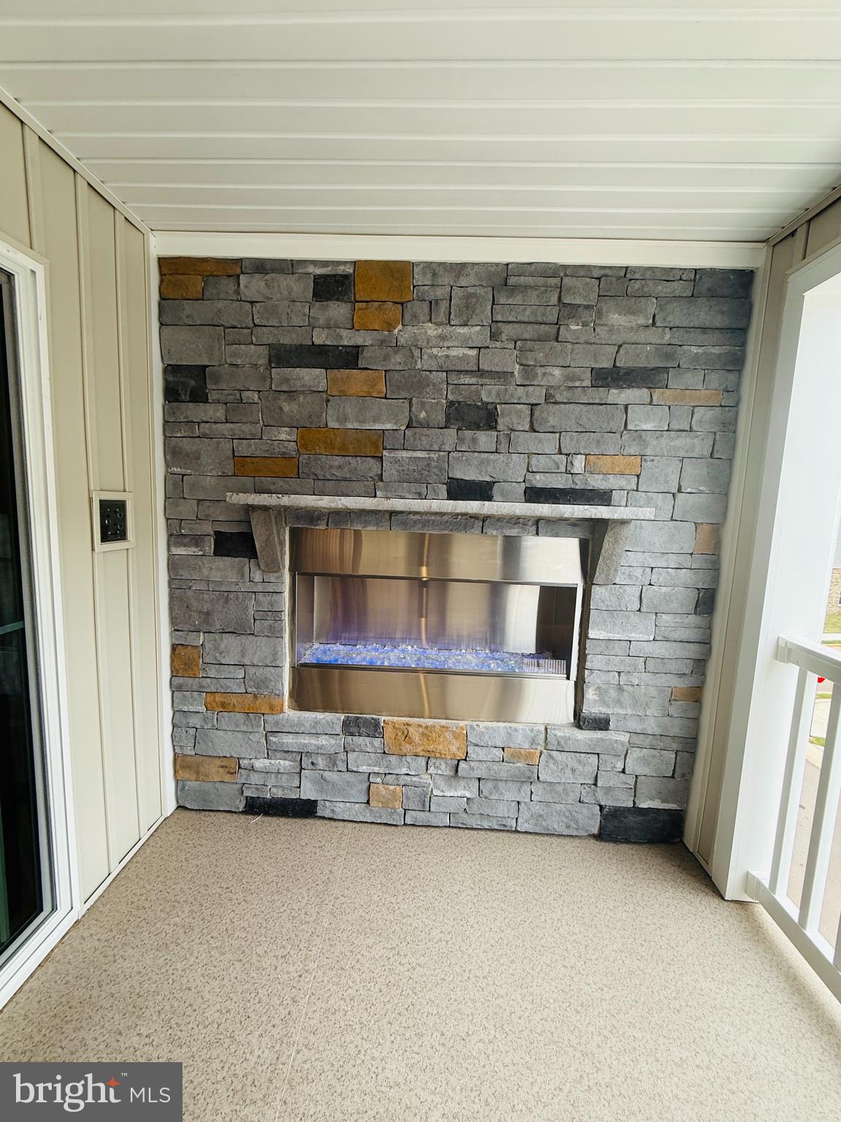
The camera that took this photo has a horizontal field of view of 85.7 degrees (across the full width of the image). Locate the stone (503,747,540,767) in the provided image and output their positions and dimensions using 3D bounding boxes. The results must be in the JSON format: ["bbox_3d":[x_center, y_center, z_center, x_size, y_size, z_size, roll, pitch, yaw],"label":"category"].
[{"bbox_3d":[0.435,0.835,1.974,0.149,0.067,0.070,2,7,2],"label":"stone"}]

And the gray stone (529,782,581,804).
[{"bbox_3d":[0.583,0.993,1.979,0.211,0.086,0.070,2,7,2],"label":"gray stone"}]

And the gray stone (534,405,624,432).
[{"bbox_3d":[0.617,-0.559,1.791,0.355,0.102,0.055,2,7,2],"label":"gray stone"}]

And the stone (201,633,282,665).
[{"bbox_3d":[-0.765,0.384,1.974,0.350,0.132,0.060,2,7,2],"label":"stone"}]

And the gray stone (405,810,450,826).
[{"bbox_3d":[0.031,1.131,2.027,0.196,0.063,0.070,2,7,2],"label":"gray stone"}]

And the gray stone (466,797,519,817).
[{"bbox_3d":[0.314,1.067,2.000,0.225,0.073,0.070,2,7,2],"label":"gray stone"}]

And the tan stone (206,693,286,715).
[{"bbox_3d":[-0.770,0.620,2.015,0.353,0.078,0.060,2,6,2],"label":"tan stone"}]

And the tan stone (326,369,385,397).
[{"bbox_3d":[-0.252,-0.705,1.823,0.231,0.103,0.070,2,7,2],"label":"tan stone"}]

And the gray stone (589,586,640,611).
[{"bbox_3d":[0.803,0.151,1.881,0.202,0.101,0.060,2,7,2],"label":"gray stone"}]

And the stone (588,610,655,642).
[{"bbox_3d":[0.838,0.267,1.923,0.269,0.119,0.060,2,6,2],"label":"stone"}]

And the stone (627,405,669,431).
[{"bbox_3d":[0.883,-0.557,1.789,0.160,0.095,0.070,2,7,2],"label":"stone"}]

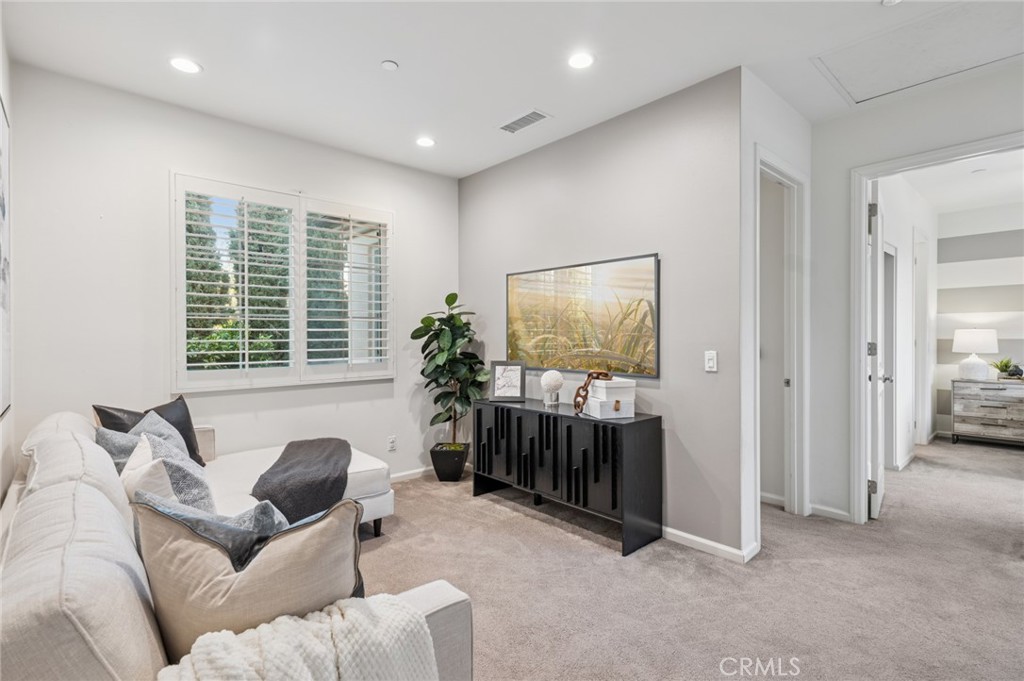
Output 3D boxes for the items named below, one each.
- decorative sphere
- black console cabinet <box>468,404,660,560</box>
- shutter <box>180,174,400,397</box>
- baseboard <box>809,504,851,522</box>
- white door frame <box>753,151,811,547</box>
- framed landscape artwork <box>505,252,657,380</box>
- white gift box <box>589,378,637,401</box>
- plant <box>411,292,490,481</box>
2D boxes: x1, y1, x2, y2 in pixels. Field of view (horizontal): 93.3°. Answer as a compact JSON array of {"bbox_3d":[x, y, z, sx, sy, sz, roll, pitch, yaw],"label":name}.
[{"bbox_3d":[0.294,0.299,3.525,0.162,0.160,0.162,0,1,0],"label":"decorative sphere"},{"bbox_3d":[0.323,0.870,3.482,0.399,0.770,1.442,-1,1,-42],"label":"black console cabinet"},{"bbox_3d":[-1.597,-0.376,3.658,1.618,1.436,0.070,-1,1,-42],"label":"shutter"},{"bbox_3d":[2.233,1.214,3.405,0.015,0.070,0.237,-1,1,-42],"label":"baseboard"},{"bbox_3d":[1.768,0.045,3.214,0.952,2.415,0.108,-1,1,-42],"label":"white door frame"},{"bbox_3d":[0.461,-0.161,3.591,0.042,0.791,1.428,-1,1,-42],"label":"framed landscape artwork"},{"bbox_3d":[0.651,0.314,3.129,0.205,0.124,0.240,0,1,-14],"label":"white gift box"},{"bbox_3d":[-0.550,0.408,4.334,0.680,1.685,0.600,0,1,0],"label":"plant"}]

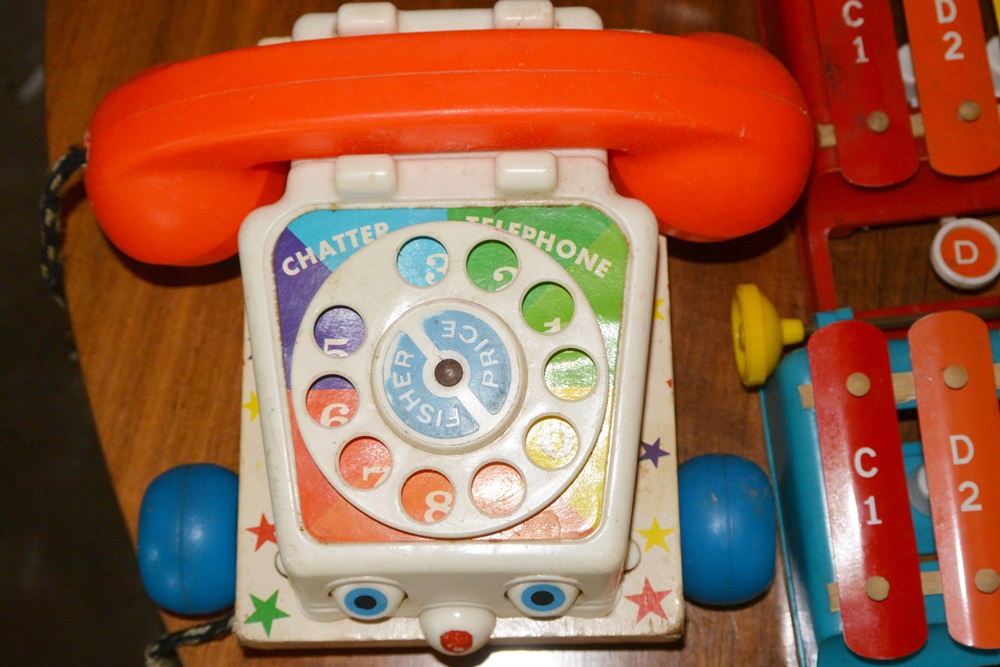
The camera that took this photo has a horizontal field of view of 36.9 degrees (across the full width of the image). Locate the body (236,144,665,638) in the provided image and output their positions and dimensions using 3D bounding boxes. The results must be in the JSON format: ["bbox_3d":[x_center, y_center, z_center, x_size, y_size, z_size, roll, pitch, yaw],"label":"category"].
[{"bbox_3d":[-0.011,-0.005,0.359,0.097,0.056,0.142,-1,75,1],"label":"body"}]

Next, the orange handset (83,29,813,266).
[{"bbox_3d":[-0.013,-0.052,0.359,0.174,0.056,0.053,-2,75,1],"label":"orange handset"}]

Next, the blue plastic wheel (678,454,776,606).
[{"bbox_3d":[0.058,0.050,0.379,0.025,0.038,0.038,-1,75,1],"label":"blue plastic wheel"}]

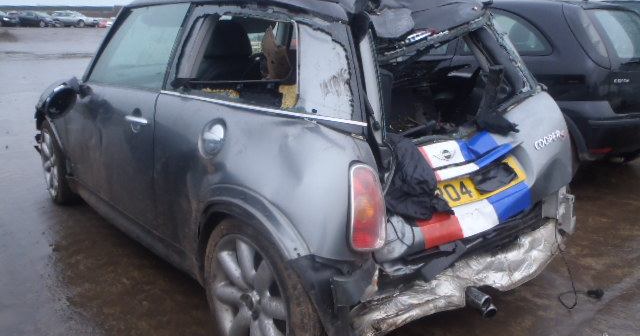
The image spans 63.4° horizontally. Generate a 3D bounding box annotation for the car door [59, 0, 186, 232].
[{"bbox_3d":[-0.959,-0.286,2.518,0.220,0.970,1.340,-11,18,-38],"label":"car door"}]

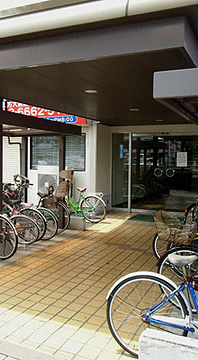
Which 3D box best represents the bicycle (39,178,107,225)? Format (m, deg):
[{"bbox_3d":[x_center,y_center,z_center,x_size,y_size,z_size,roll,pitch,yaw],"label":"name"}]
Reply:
[{"bbox_3d":[-0.619,0.512,8.145,1.750,1.030,0.550,2,4,18],"label":"bicycle"}]

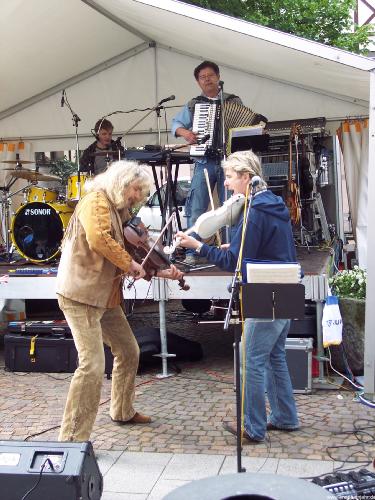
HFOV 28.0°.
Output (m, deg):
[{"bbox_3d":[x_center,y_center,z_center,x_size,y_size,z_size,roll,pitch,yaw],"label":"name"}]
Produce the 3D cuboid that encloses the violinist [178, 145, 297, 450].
[{"bbox_3d":[0.310,0.283,4.486,0.690,1.720,0.550,2,6,17],"label":"violinist"}]

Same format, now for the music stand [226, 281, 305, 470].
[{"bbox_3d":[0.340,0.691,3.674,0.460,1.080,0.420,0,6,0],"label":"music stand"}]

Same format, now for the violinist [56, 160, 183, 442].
[{"bbox_3d":[-0.404,0.313,4.579,0.760,1.650,0.580,0,6,3],"label":"violinist"}]

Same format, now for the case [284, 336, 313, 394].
[{"bbox_3d":[0.645,0.816,5.650,0.560,0.410,0.400,0,6,7],"label":"case"}]

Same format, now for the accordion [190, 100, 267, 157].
[{"bbox_3d":[0.345,-1.018,6.328,0.640,0.465,0.300,0,6,0],"label":"accordion"}]

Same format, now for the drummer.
[{"bbox_3d":[-0.857,-0.628,7.475,0.600,1.320,0.720,0,6,0],"label":"drummer"}]

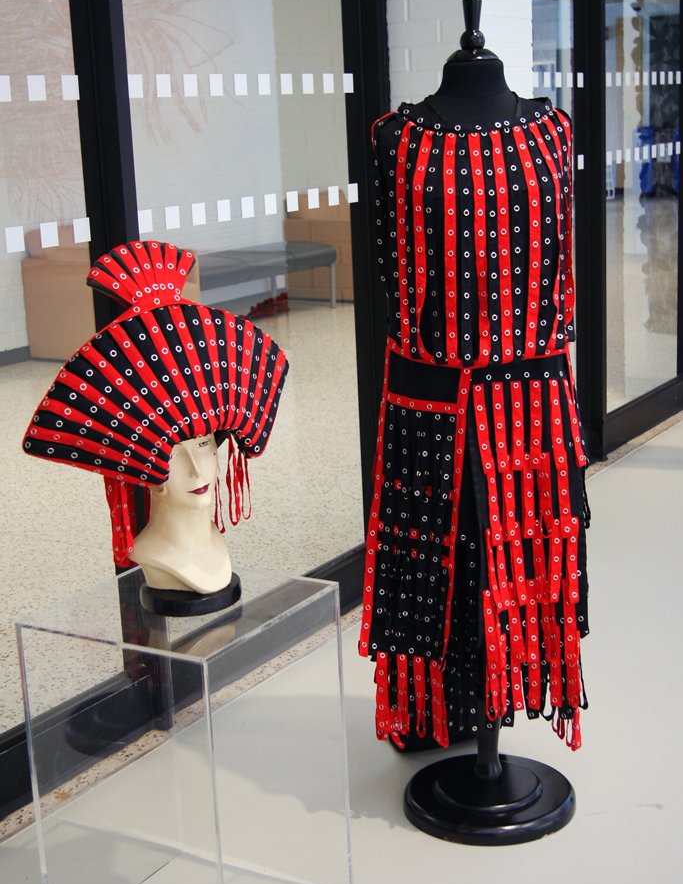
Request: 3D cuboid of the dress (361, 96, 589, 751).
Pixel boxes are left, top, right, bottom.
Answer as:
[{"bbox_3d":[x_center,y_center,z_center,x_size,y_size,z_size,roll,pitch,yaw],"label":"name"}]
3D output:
[{"bbox_3d":[0.268,-0.004,2.668,0.460,1.370,0.340,-4,14,-4],"label":"dress"}]

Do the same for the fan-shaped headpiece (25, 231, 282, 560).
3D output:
[{"bbox_3d":[-0.305,-0.068,2.271,0.530,0.570,0.260,-16,19,-41],"label":"fan-shaped headpiece"}]

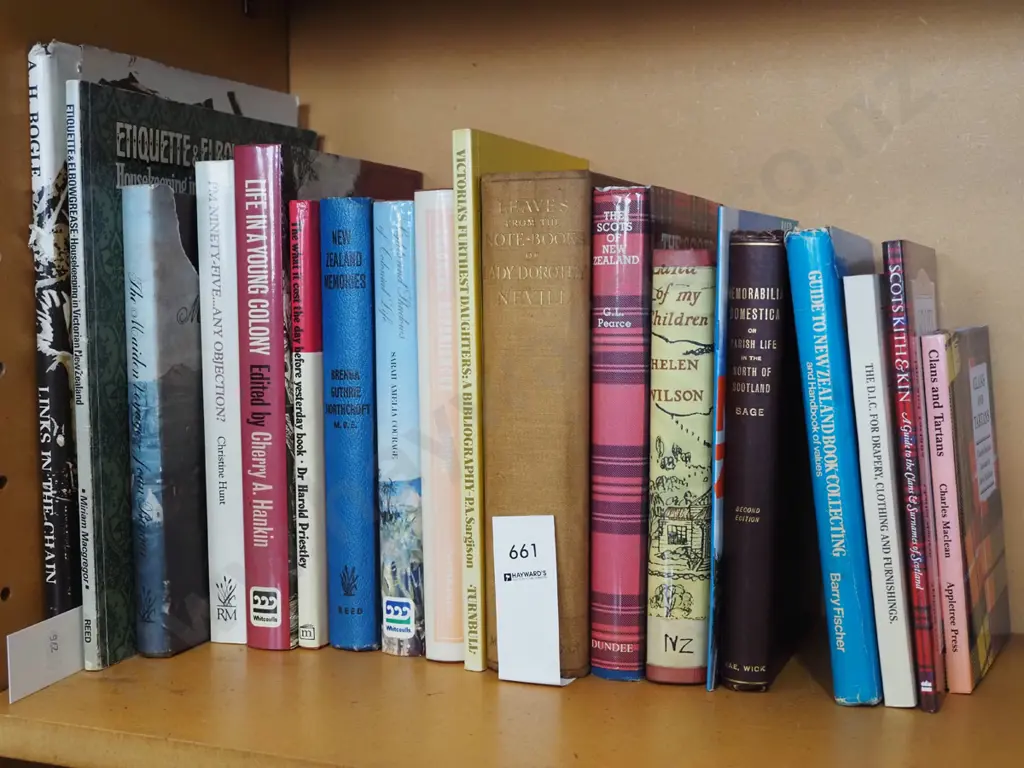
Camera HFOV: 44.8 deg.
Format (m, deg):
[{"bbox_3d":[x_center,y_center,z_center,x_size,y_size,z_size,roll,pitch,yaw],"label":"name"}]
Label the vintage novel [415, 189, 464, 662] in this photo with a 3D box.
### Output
[{"bbox_3d":[-0.005,0.016,0.654,0.024,0.225,0.145,1,5,23],"label":"vintage novel"}]

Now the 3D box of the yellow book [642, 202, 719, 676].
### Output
[{"bbox_3d":[0.100,0.032,0.609,0.029,0.200,0.132,2,5,22],"label":"yellow book"}]

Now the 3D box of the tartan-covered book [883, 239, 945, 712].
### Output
[{"bbox_3d":[0.196,0.035,0.586,0.010,0.200,0.131,-4,2,25],"label":"tartan-covered book"}]

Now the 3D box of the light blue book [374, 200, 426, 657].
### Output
[{"bbox_3d":[-0.026,0.018,0.664,0.024,0.221,0.145,1,5,22],"label":"light blue book"}]

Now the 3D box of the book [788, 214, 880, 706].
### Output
[{"bbox_3d":[0.166,0.031,0.602,0.021,0.204,0.149,-6,2,23],"label":"book"}]

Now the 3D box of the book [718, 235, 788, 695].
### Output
[{"bbox_3d":[0.133,0.031,0.615,0.024,0.204,0.137,2,5,22],"label":"book"}]

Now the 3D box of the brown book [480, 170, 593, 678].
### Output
[{"bbox_3d":[0.041,0.015,0.629,0.051,0.230,0.152,1,5,23],"label":"brown book"}]

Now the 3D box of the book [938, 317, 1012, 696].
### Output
[{"bbox_3d":[0.215,0.053,0.581,0.011,0.157,0.097,-4,2,31],"label":"book"}]

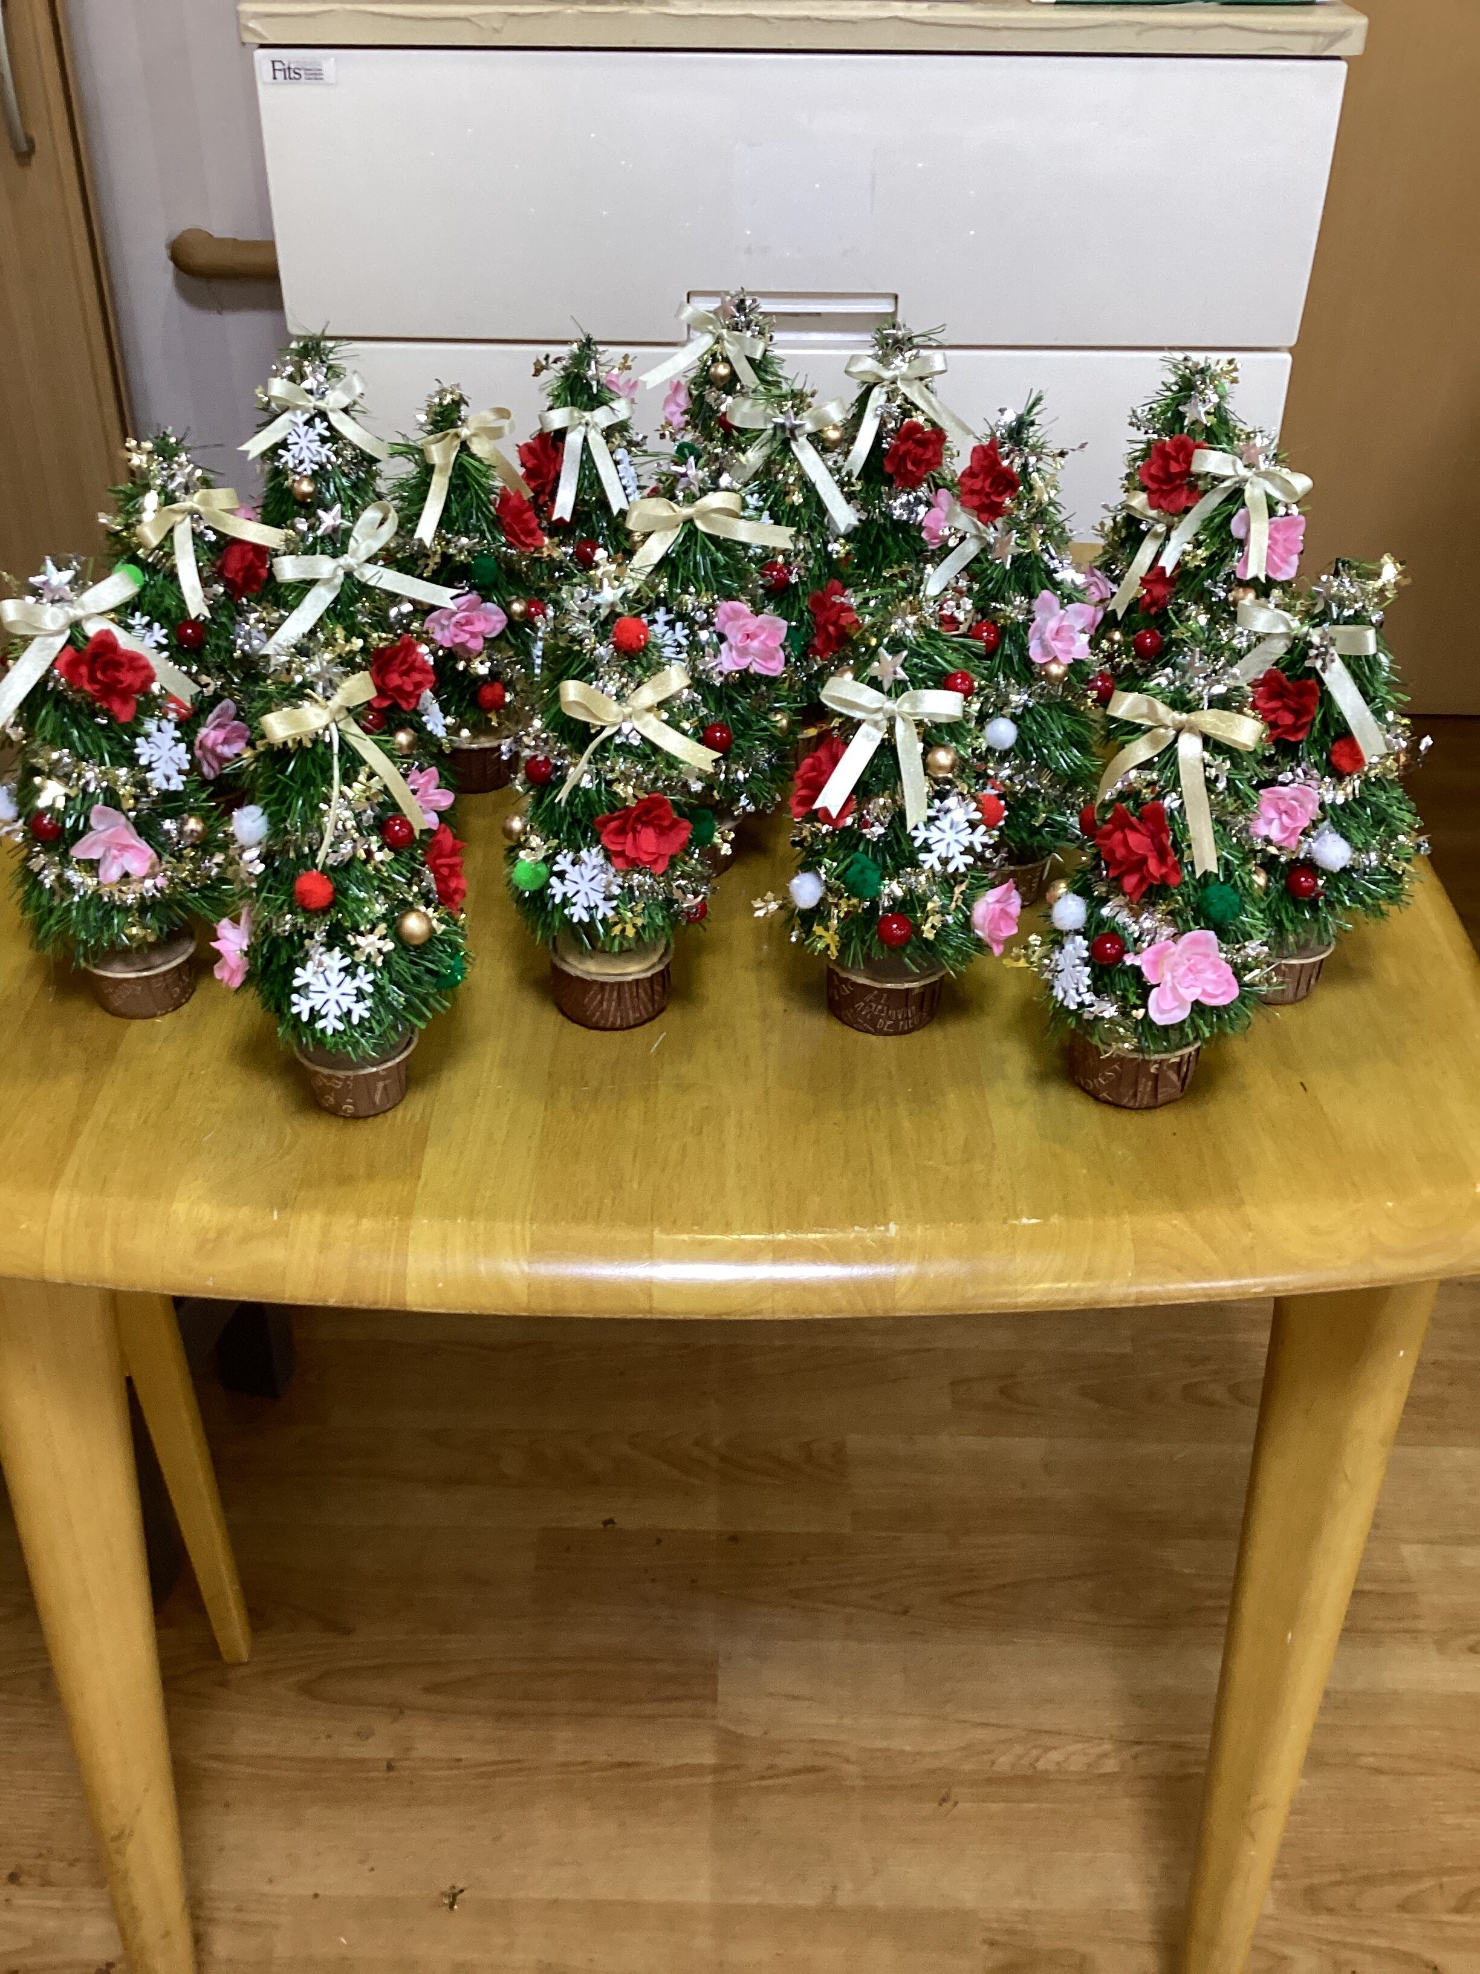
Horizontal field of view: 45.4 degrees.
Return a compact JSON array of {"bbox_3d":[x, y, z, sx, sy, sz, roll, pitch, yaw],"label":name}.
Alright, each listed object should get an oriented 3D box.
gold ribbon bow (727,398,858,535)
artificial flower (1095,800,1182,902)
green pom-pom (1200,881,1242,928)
[{"bbox_3d":[0.026,-0.260,0.885,0.064,0.065,0.024,2,23,1],"label":"gold ribbon bow"},{"bbox_3d":[0.157,-0.054,0.698,0.035,0.040,0.020,12,20,16],"label":"artificial flower"},{"bbox_3d":[0.183,-0.032,0.674,0.017,0.017,0.017,1,33,0],"label":"green pom-pom"}]

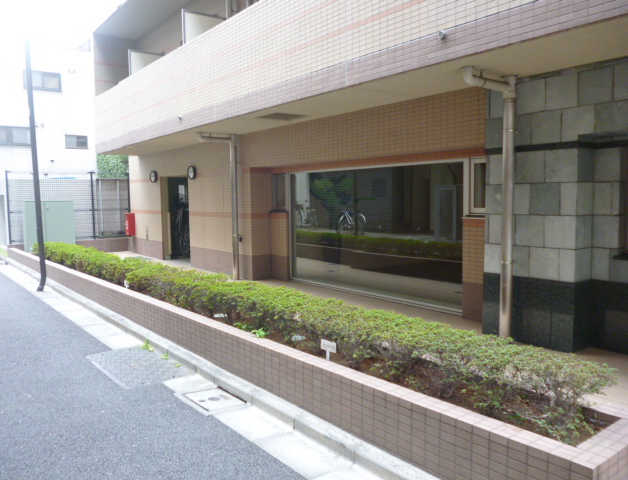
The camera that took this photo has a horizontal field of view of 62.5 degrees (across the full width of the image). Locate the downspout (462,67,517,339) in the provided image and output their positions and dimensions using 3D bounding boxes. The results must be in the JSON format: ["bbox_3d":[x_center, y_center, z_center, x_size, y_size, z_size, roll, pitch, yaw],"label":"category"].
[{"bbox_3d":[1.667,-0.261,4.893,0.760,2.595,0.120,-5,6,-38],"label":"downspout"}]

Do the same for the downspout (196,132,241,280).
[{"bbox_3d":[-1.683,-0.555,9.143,0.770,2.595,0.125,-5,6,-38],"label":"downspout"}]

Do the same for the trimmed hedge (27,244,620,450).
[{"bbox_3d":[-2.169,0.516,6.885,0.560,0.380,11.300,-5,6,-39],"label":"trimmed hedge"}]

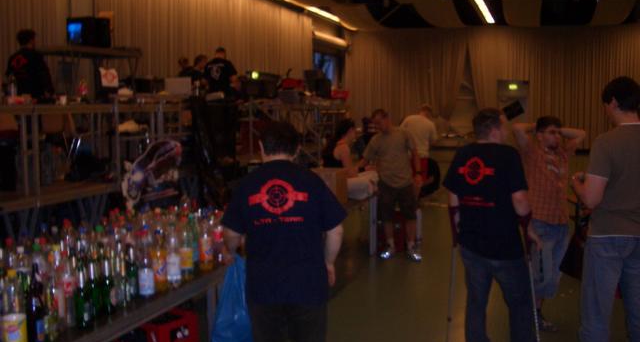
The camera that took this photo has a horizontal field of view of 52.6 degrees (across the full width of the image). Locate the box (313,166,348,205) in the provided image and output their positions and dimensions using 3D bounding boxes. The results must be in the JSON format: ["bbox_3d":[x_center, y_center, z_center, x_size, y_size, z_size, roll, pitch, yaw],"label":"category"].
[{"bbox_3d":[0.043,0.157,6.747,0.380,0.370,0.380,1,6,18],"label":"box"}]

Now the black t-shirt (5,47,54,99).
[{"bbox_3d":[-3.185,-1.036,7.130,0.500,0.640,0.320,0,5,6],"label":"black t-shirt"}]

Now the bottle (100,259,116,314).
[{"bbox_3d":[-0.995,0.542,3.038,0.070,0.260,0.070,0,5,0],"label":"bottle"}]

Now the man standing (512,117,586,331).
[{"bbox_3d":[1.791,0.391,5.053,0.560,1.660,0.380,1,5,10],"label":"man standing"}]

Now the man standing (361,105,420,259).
[{"bbox_3d":[0.846,0.136,7.517,0.600,1.720,0.480,3,6,32],"label":"man standing"}]

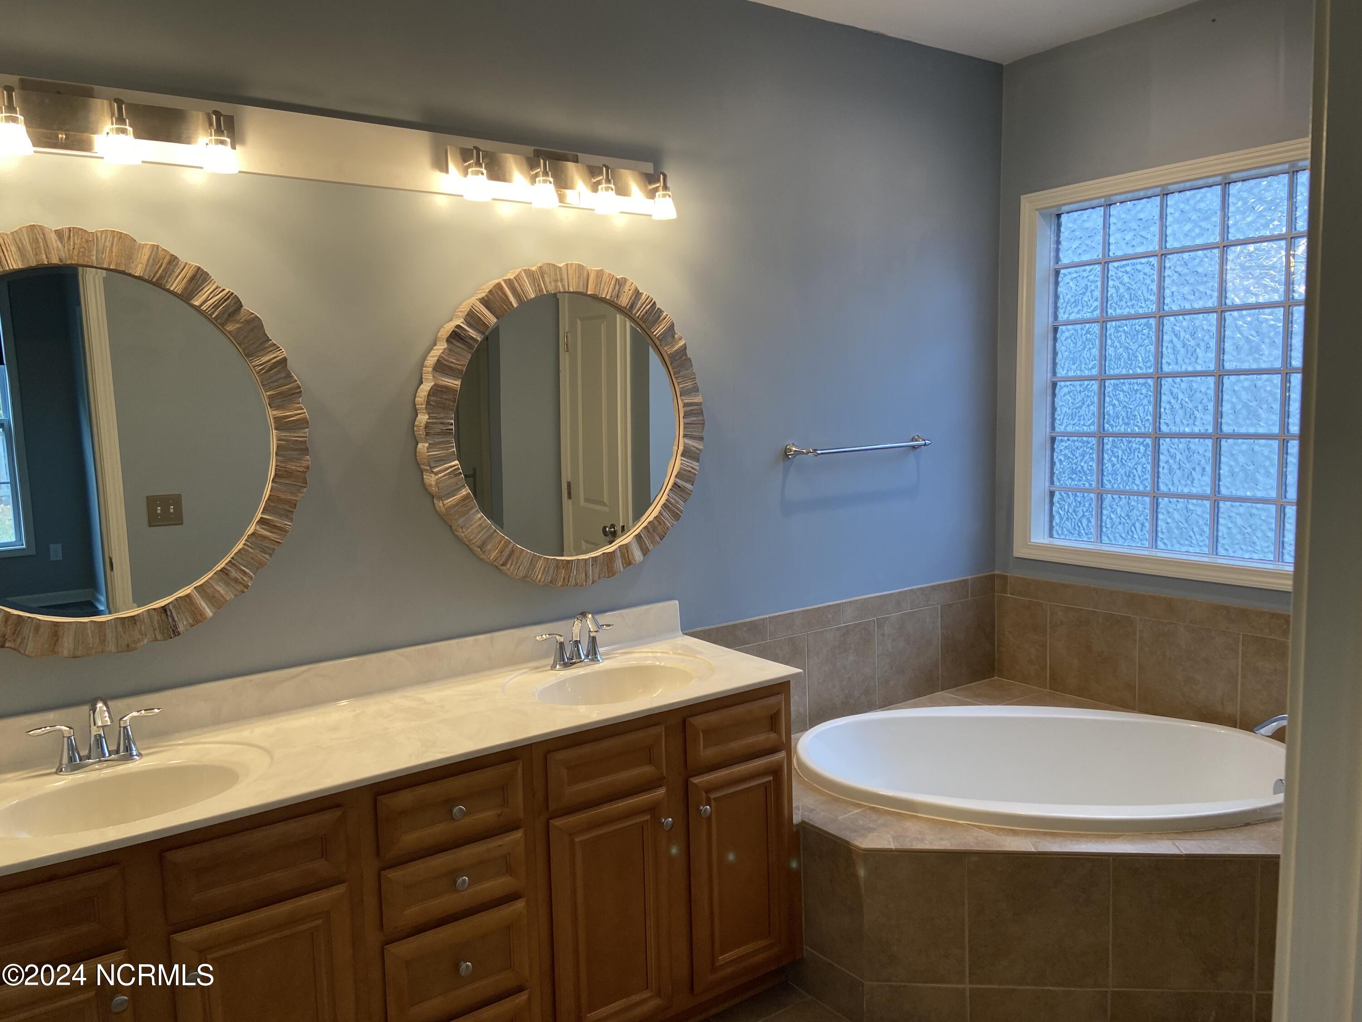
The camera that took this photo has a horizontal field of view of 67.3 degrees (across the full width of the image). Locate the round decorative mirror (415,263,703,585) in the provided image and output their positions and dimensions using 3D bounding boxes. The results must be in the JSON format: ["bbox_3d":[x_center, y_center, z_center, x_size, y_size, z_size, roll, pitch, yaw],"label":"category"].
[{"bbox_3d":[-0.289,-0.226,2.727,0.845,0.840,0.056,-6,8,-36],"label":"round decorative mirror"}]

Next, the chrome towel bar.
[{"bbox_3d":[0.609,-0.212,3.387,0.650,0.050,0.078,-6,8,-36],"label":"chrome towel bar"}]

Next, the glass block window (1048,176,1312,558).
[{"bbox_3d":[1.759,-0.447,3.327,0.080,1.210,1.220,-6,8,-36],"label":"glass block window"}]

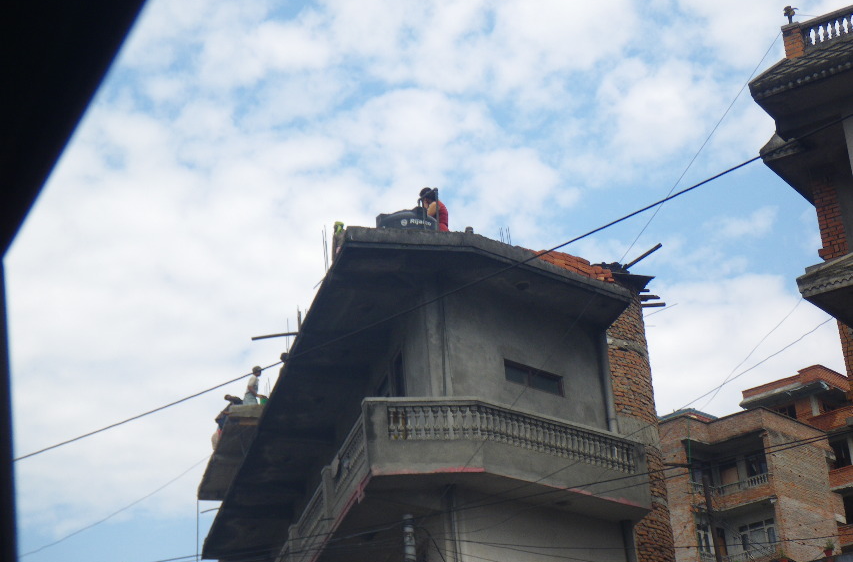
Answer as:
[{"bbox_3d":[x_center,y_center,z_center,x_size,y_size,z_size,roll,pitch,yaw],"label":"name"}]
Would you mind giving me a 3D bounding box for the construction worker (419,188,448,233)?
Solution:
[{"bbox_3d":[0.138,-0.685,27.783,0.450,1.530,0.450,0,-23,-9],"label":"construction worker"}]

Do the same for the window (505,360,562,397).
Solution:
[{"bbox_3d":[1.568,1.447,27.944,1.271,0.327,0.100,18,-31,-41],"label":"window"}]

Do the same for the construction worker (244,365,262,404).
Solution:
[{"bbox_3d":[-3.893,2.699,42.854,0.420,1.640,0.480,-2,-23,-5],"label":"construction worker"}]

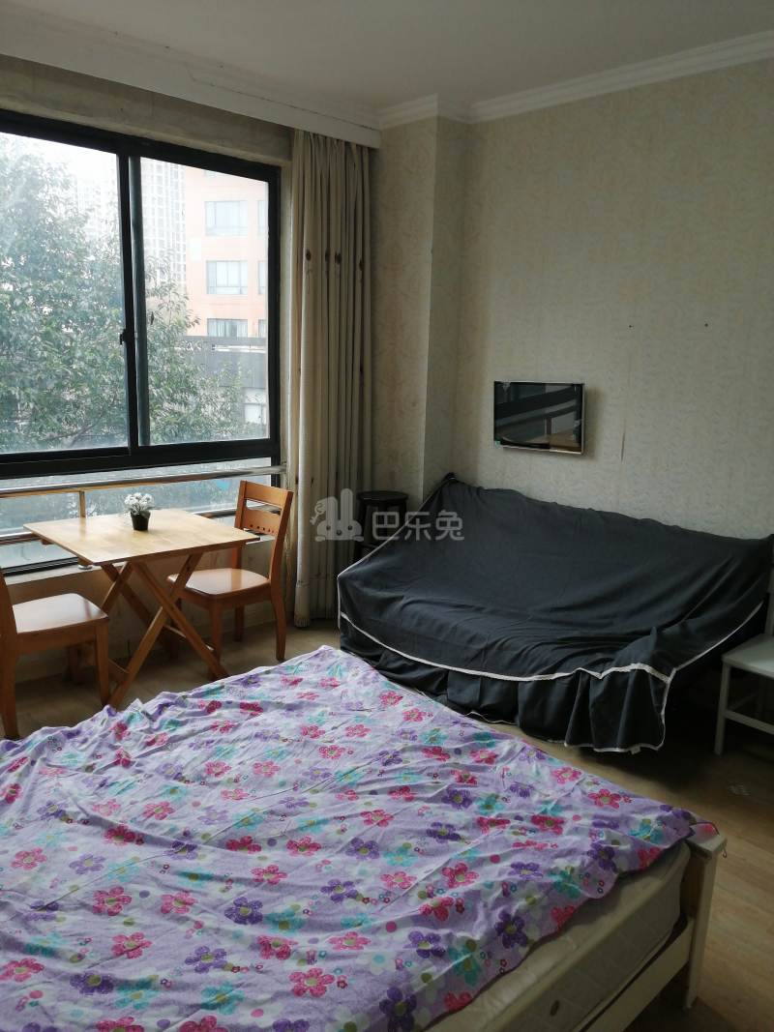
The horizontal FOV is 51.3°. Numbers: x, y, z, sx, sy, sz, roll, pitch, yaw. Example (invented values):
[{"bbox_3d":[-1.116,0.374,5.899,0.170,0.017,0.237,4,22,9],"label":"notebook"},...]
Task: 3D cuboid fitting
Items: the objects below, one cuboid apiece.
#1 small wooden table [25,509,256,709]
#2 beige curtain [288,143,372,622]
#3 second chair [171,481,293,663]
[{"bbox_3d":[-1.173,0.436,3.886,0.789,0.734,0.785,-9,16,-42],"label":"small wooden table"},{"bbox_3d":[-0.313,-0.715,4.550,0.555,2.677,0.145,-9,16,-42],"label":"beige curtain"},{"bbox_3d":[-0.805,0.308,4.139,0.412,0.904,0.478,14,17,43],"label":"second chair"}]

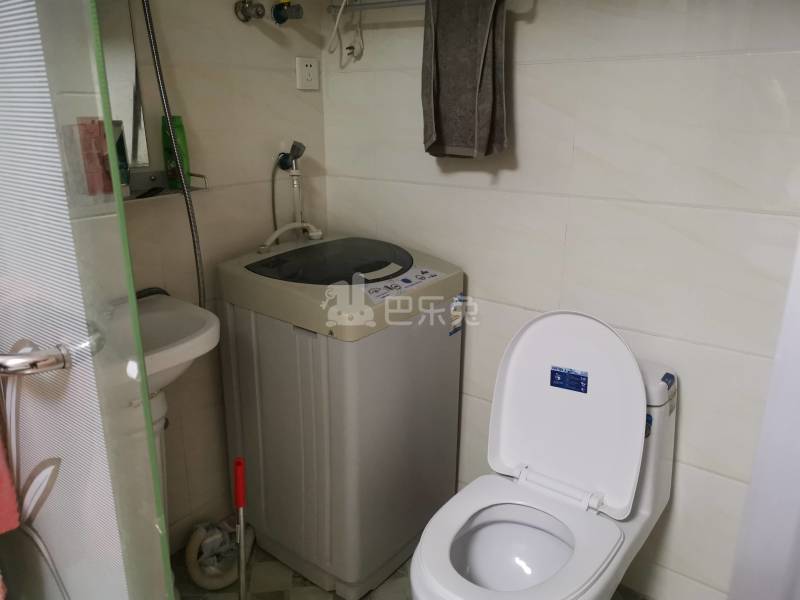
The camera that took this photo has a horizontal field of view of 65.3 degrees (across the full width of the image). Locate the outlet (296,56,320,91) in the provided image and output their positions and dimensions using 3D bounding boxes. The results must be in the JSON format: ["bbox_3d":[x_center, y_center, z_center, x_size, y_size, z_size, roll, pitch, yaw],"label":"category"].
[{"bbox_3d":[-0.266,-0.657,1.813,0.010,0.087,0.087,13,21,36],"label":"outlet"}]

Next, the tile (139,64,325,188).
[{"bbox_3d":[-0.413,-0.466,1.687,0.010,0.300,0.595,13,21,36],"label":"tile"}]

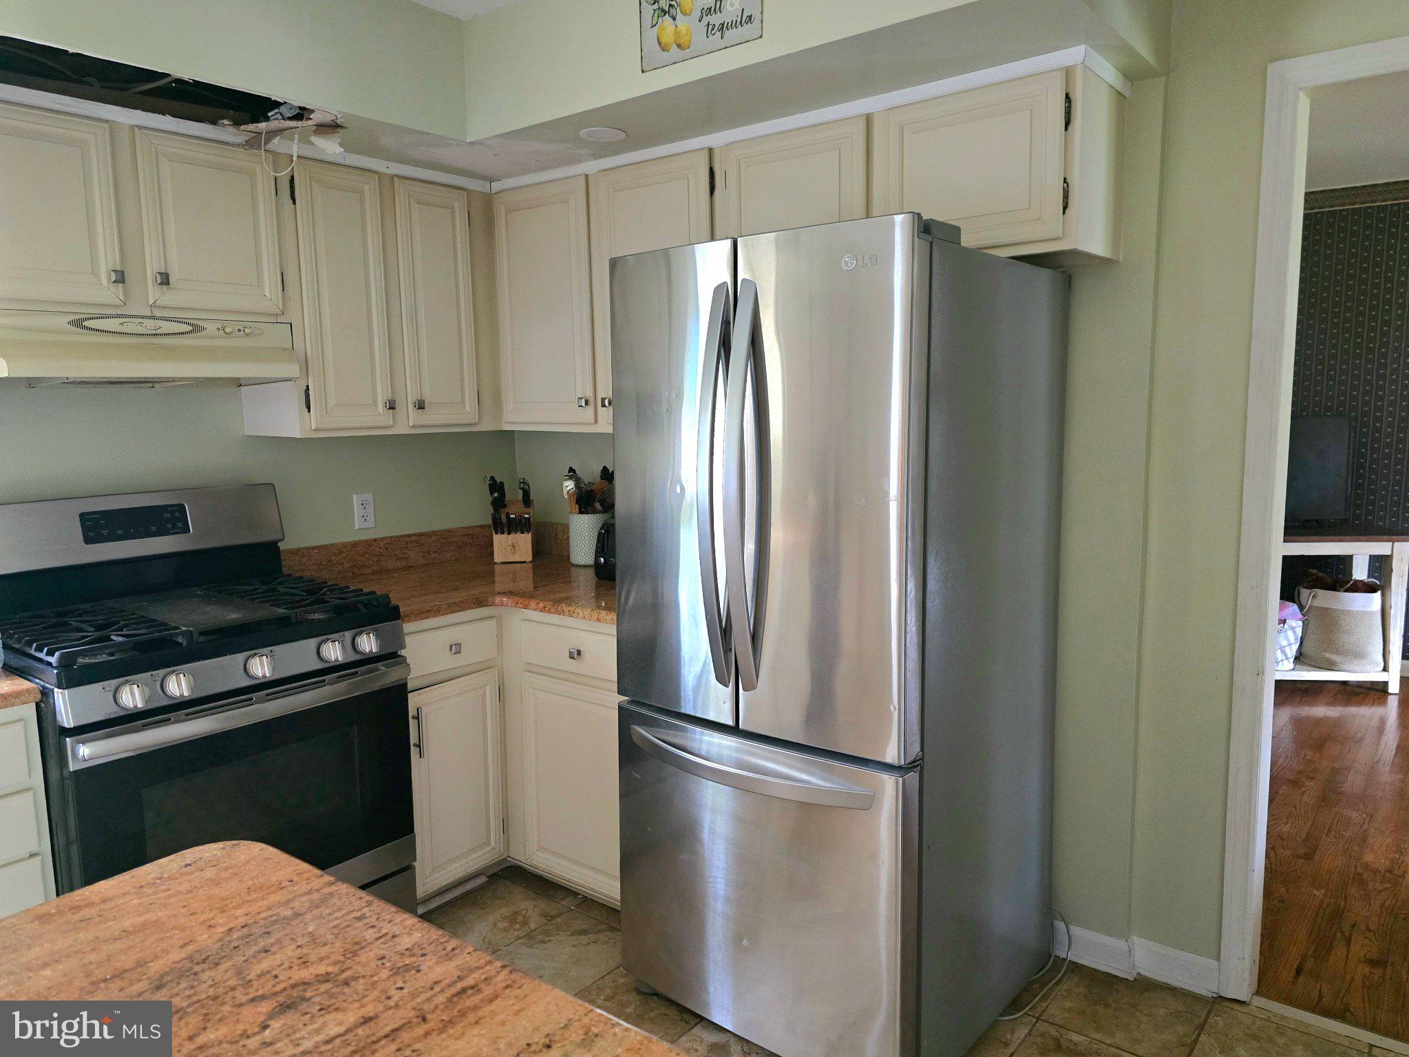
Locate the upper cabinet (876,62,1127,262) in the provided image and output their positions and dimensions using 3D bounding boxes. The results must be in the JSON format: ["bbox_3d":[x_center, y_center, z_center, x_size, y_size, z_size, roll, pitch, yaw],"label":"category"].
[{"bbox_3d":[0.686,-0.807,2.208,0.485,0.366,0.330,6,10,38],"label":"upper cabinet"}]

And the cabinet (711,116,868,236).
[{"bbox_3d":[0.311,-0.843,2.501,0.460,0.366,0.325,6,10,38],"label":"cabinet"}]

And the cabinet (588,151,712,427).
[{"bbox_3d":[-0.056,-0.680,2.817,0.460,0.768,0.325,6,10,38],"label":"cabinet"}]

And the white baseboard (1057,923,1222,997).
[{"bbox_3d":[1.090,1.095,2.388,0.385,0.100,0.055,6,10,38],"label":"white baseboard"}]

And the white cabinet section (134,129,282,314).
[{"bbox_3d":[-1.360,-0.767,2.452,0.333,0.421,0.337,5,10,38],"label":"white cabinet section"}]

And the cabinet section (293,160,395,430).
[{"bbox_3d":[-1.140,-0.656,2.745,0.333,0.729,0.261,5,10,38],"label":"cabinet section"}]

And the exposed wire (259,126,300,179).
[{"bbox_3d":[-1.083,-0.963,2.389,0.070,0.155,0.125,6,10,38],"label":"exposed wire"}]

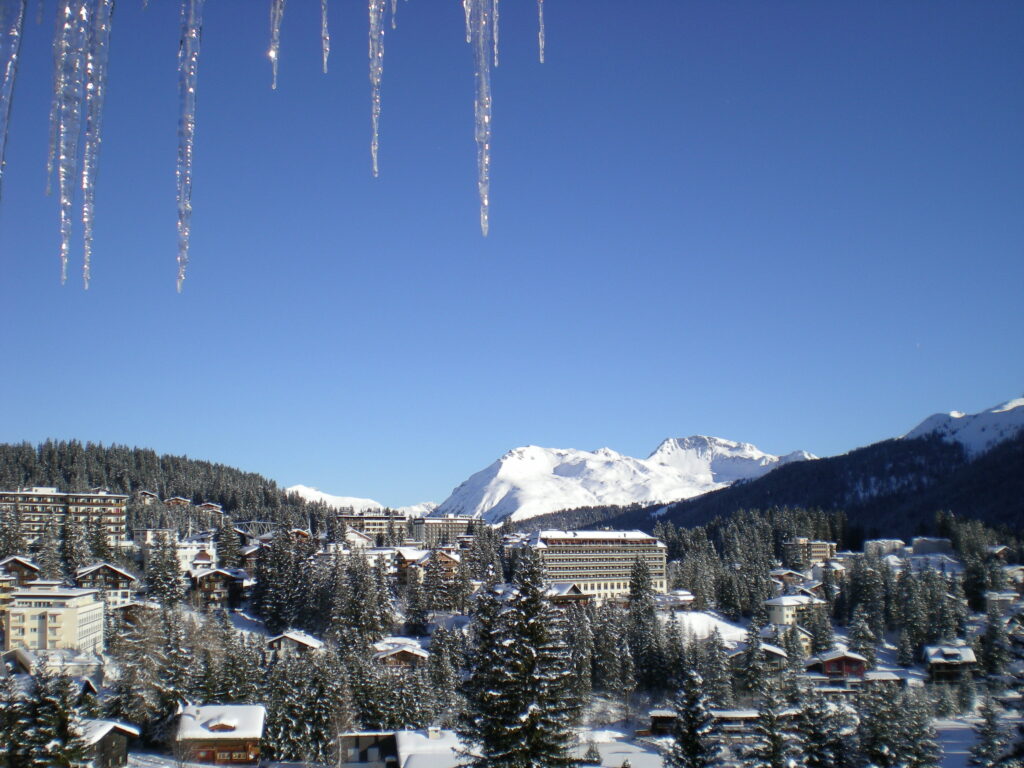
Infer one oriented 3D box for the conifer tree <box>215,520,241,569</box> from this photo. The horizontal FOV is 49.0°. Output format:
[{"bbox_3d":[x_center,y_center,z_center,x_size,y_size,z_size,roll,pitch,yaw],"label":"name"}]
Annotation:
[{"bbox_3d":[-86.050,49.730,340.000,7.600,16.800,7.600,-1,-8,0],"label":"conifer tree"}]

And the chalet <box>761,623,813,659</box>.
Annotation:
[{"bbox_3d":[86.860,80.870,356.000,11.250,10.460,10.710,4,-10,-27],"label":"chalet"}]

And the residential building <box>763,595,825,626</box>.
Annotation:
[{"bbox_3d":[111.000,88.710,442.000,18.600,11.690,12.400,3,-9,-22],"label":"residential building"}]

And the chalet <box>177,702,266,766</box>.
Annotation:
[{"bbox_3d":[-47.110,56.270,183.000,13.280,7.930,13.970,1,-9,-10],"label":"chalet"}]

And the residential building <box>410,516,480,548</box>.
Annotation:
[{"bbox_3d":[-46.700,103.350,780.000,46.000,21.500,15.000,4,-9,-30],"label":"residential building"}]

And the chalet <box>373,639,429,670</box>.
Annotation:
[{"bbox_3d":[-27.110,67.260,275.000,13.000,9.300,12.000,0,-8,-2],"label":"chalet"}]

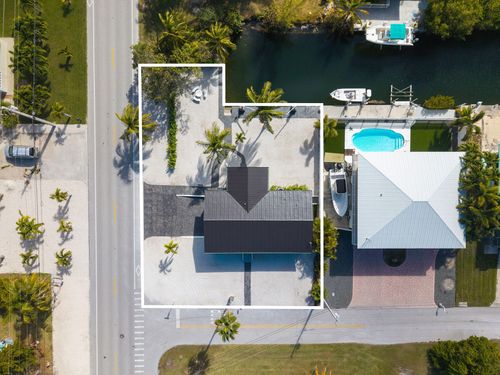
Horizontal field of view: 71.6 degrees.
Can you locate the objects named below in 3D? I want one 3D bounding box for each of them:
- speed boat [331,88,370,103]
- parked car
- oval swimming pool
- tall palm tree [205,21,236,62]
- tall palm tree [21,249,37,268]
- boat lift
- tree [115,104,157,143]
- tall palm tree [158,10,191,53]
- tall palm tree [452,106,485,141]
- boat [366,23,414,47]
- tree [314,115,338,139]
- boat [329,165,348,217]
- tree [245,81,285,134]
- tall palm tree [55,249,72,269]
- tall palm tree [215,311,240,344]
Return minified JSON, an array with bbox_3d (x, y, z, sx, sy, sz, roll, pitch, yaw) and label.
[{"bbox_3d":[16.220,-14.790,55.600,6.600,1.700,2.100,0,90,0],"label":"speed boat"},{"bbox_3d":[-36.200,-5.650,54.700,5.150,1.750,1.970,0,90,0],"label":"parked car"},{"bbox_3d":[20.670,-7.430,56.300,8.300,1.500,4.100,0,90,0],"label":"oval swimming pool"},{"bbox_3d":[-4.450,-21.400,52.600,4.900,6.000,5.200,0,90,0],"label":"tall palm tree"},{"bbox_3d":[-34.246,11.034,54.455,2.700,2.800,2.500,0,90,1],"label":"tall palm tree"},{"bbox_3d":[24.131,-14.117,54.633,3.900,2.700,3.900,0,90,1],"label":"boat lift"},{"bbox_3d":[-16.851,-9.299,52.605,6.000,6.500,5.600,0,90,1],"label":"tree"},{"bbox_3d":[-10.811,-22.737,52.511,5.200,6.800,5.500,0,90,1],"label":"tall palm tree"},{"bbox_3d":[32.700,-9.500,53.000,4.700,5.200,4.800,0,90,0],"label":"tall palm tree"},{"bbox_3d":[22.039,-23.835,54.239,8.000,2.700,2.800,1,90,1],"label":"boat"},{"bbox_3d":[11.437,-9.096,53.218,3.500,4.700,3.500,0,90,1],"label":"tree"},{"bbox_3d":[13.800,0.542,53.711,2.700,2.500,8.000,-5,89,1],"label":"boat"},{"bbox_3d":[2.180,-11.419,52.031,6.000,7.300,7.000,0,90,1],"label":"tree"},{"bbox_3d":[-28.500,10.900,53.850,2.700,3.500,2.800,0,90,0],"label":"tall palm tree"},{"bbox_3d":[-2.950,18.000,49.900,3.600,11.500,3.700,0,90,0],"label":"tall palm tree"}]

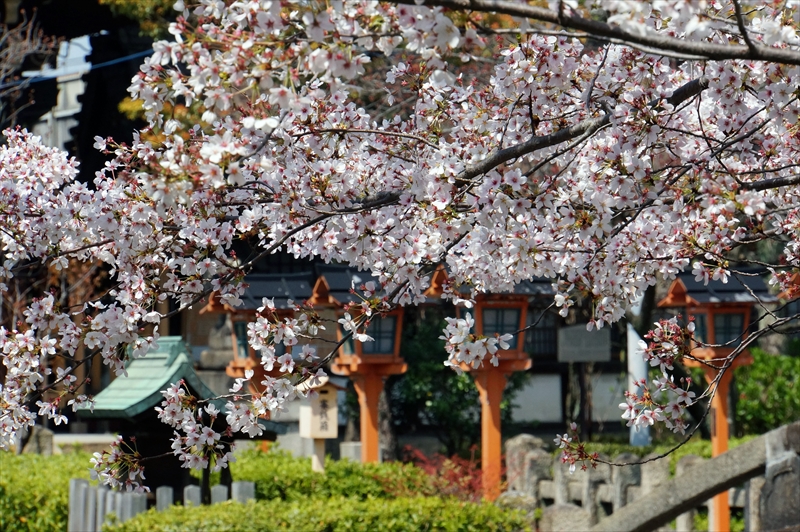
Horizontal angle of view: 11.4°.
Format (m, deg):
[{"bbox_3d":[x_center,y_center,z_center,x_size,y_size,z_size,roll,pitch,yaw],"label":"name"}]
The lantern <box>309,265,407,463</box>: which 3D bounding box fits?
[{"bbox_3d":[-0.216,1.057,29.000,0.720,2.180,0.640,0,-2,-25],"label":"lantern"}]

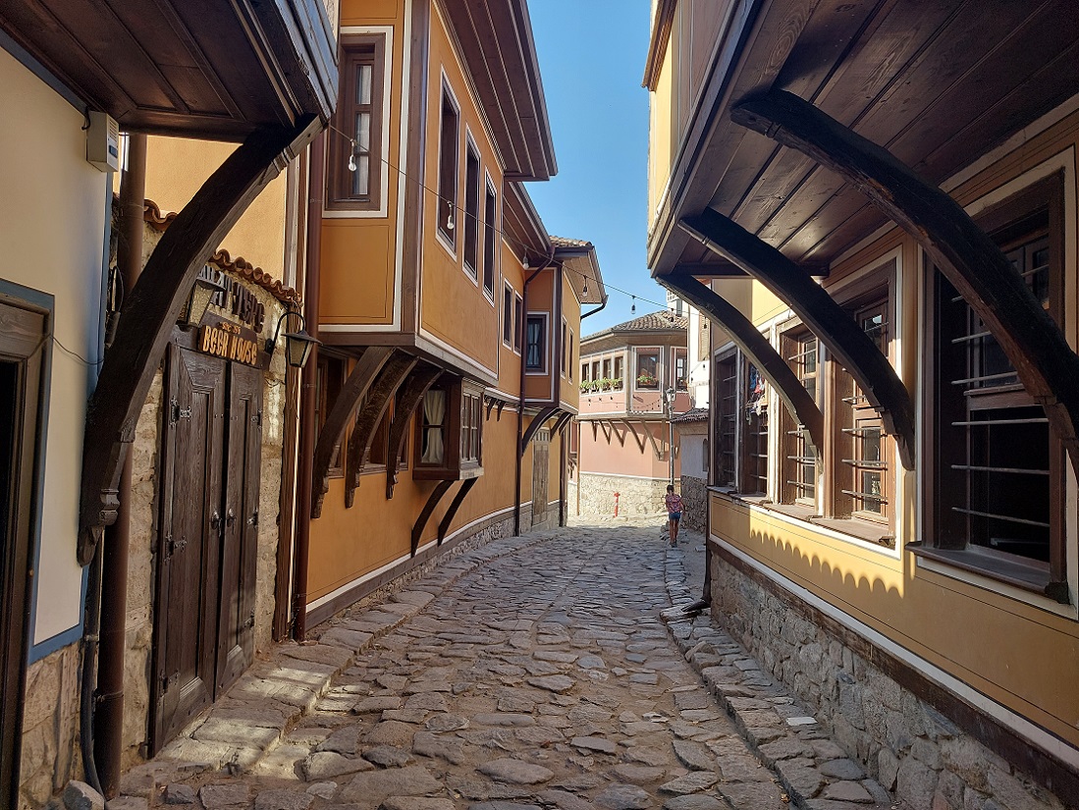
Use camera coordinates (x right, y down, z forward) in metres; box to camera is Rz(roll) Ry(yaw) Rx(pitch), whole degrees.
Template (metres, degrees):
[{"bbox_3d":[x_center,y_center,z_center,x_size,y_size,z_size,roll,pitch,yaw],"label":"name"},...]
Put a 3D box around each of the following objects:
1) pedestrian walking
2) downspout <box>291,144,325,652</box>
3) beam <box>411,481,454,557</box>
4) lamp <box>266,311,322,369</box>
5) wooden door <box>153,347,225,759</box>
[{"bbox_3d":[3.188,2.638,17.801,0.450,1.462,0.320,1,-3,3],"label":"pedestrian walking"},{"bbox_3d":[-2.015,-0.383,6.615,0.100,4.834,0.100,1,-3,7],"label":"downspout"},{"bbox_3d":[-1.258,1.320,8.659,0.470,0.908,0.100,1,-3,7],"label":"beam"},{"bbox_3d":[-1.728,-0.454,5.280,0.385,0.400,0.270,2,-3,-3],"label":"lamp"},{"bbox_3d":[-1.853,0.708,3.980,0.070,1.980,0.715,2,-3,-3],"label":"wooden door"}]

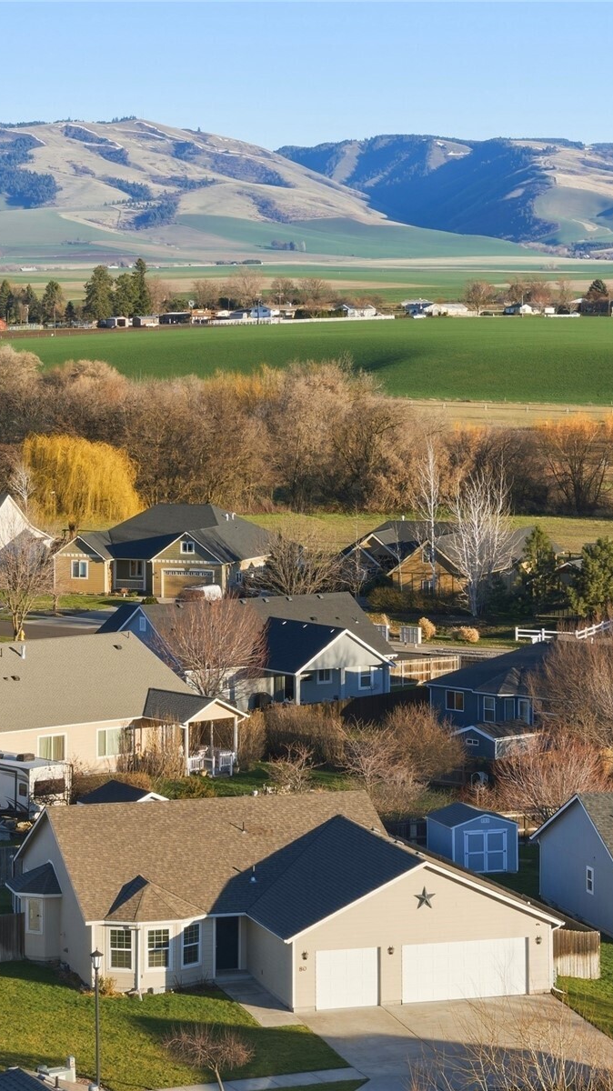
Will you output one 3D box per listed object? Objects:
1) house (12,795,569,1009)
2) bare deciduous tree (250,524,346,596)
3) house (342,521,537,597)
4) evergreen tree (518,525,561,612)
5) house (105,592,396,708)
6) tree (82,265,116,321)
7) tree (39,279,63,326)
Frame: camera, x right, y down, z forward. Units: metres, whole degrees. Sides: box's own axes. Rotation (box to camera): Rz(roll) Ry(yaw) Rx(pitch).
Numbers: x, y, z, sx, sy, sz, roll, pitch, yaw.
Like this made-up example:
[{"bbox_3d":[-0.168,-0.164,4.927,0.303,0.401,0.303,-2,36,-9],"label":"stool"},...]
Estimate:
[{"bbox_3d":[-1.497,13.093,113.906,17.600,5.900,18.100,-1,5,-17],"label":"house"},{"bbox_3d":[-0.809,1.392,247.945,7.825,6.539,7.434,0,5,0],"label":"bare deciduous tree"},{"bbox_3d":[12.198,0.903,254.927,14.500,6.600,16.000,2,5,20],"label":"house"},{"bbox_3d":[20.215,2.053,253.669,4.000,7.600,4.000,0,5,0],"label":"evergreen tree"},{"bbox_3d":[-3.025,6.618,184.994,16.200,6.400,16.600,-3,6,-34],"label":"house"},{"bbox_3d":[-71.696,-86.962,1016.303,11.428,19.561,10.857,0,5,0],"label":"tree"},{"bbox_3d":[-93.195,-88.776,1076.356,8.762,16.577,8.762,0,5,-5],"label":"tree"}]

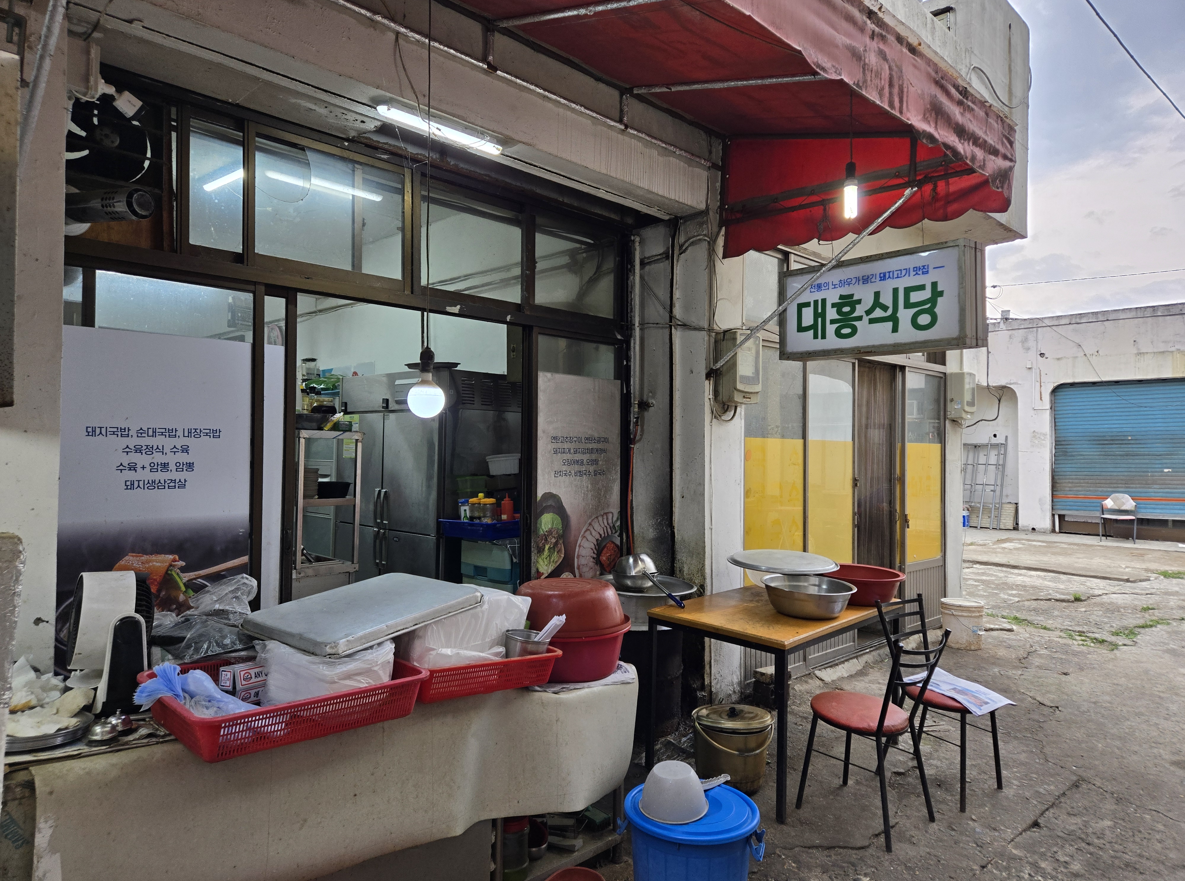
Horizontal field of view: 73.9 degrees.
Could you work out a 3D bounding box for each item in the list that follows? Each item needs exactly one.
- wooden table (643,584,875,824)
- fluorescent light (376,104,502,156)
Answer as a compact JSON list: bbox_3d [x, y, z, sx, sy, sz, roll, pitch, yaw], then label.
[{"bbox_3d":[0.934,1.198,3.933,0.744,0.748,1.175,2,2,44],"label":"wooden table"},{"bbox_3d":[-0.621,-1.288,3.285,0.050,0.050,0.602,-1,-1,45],"label":"fluorescent light"}]

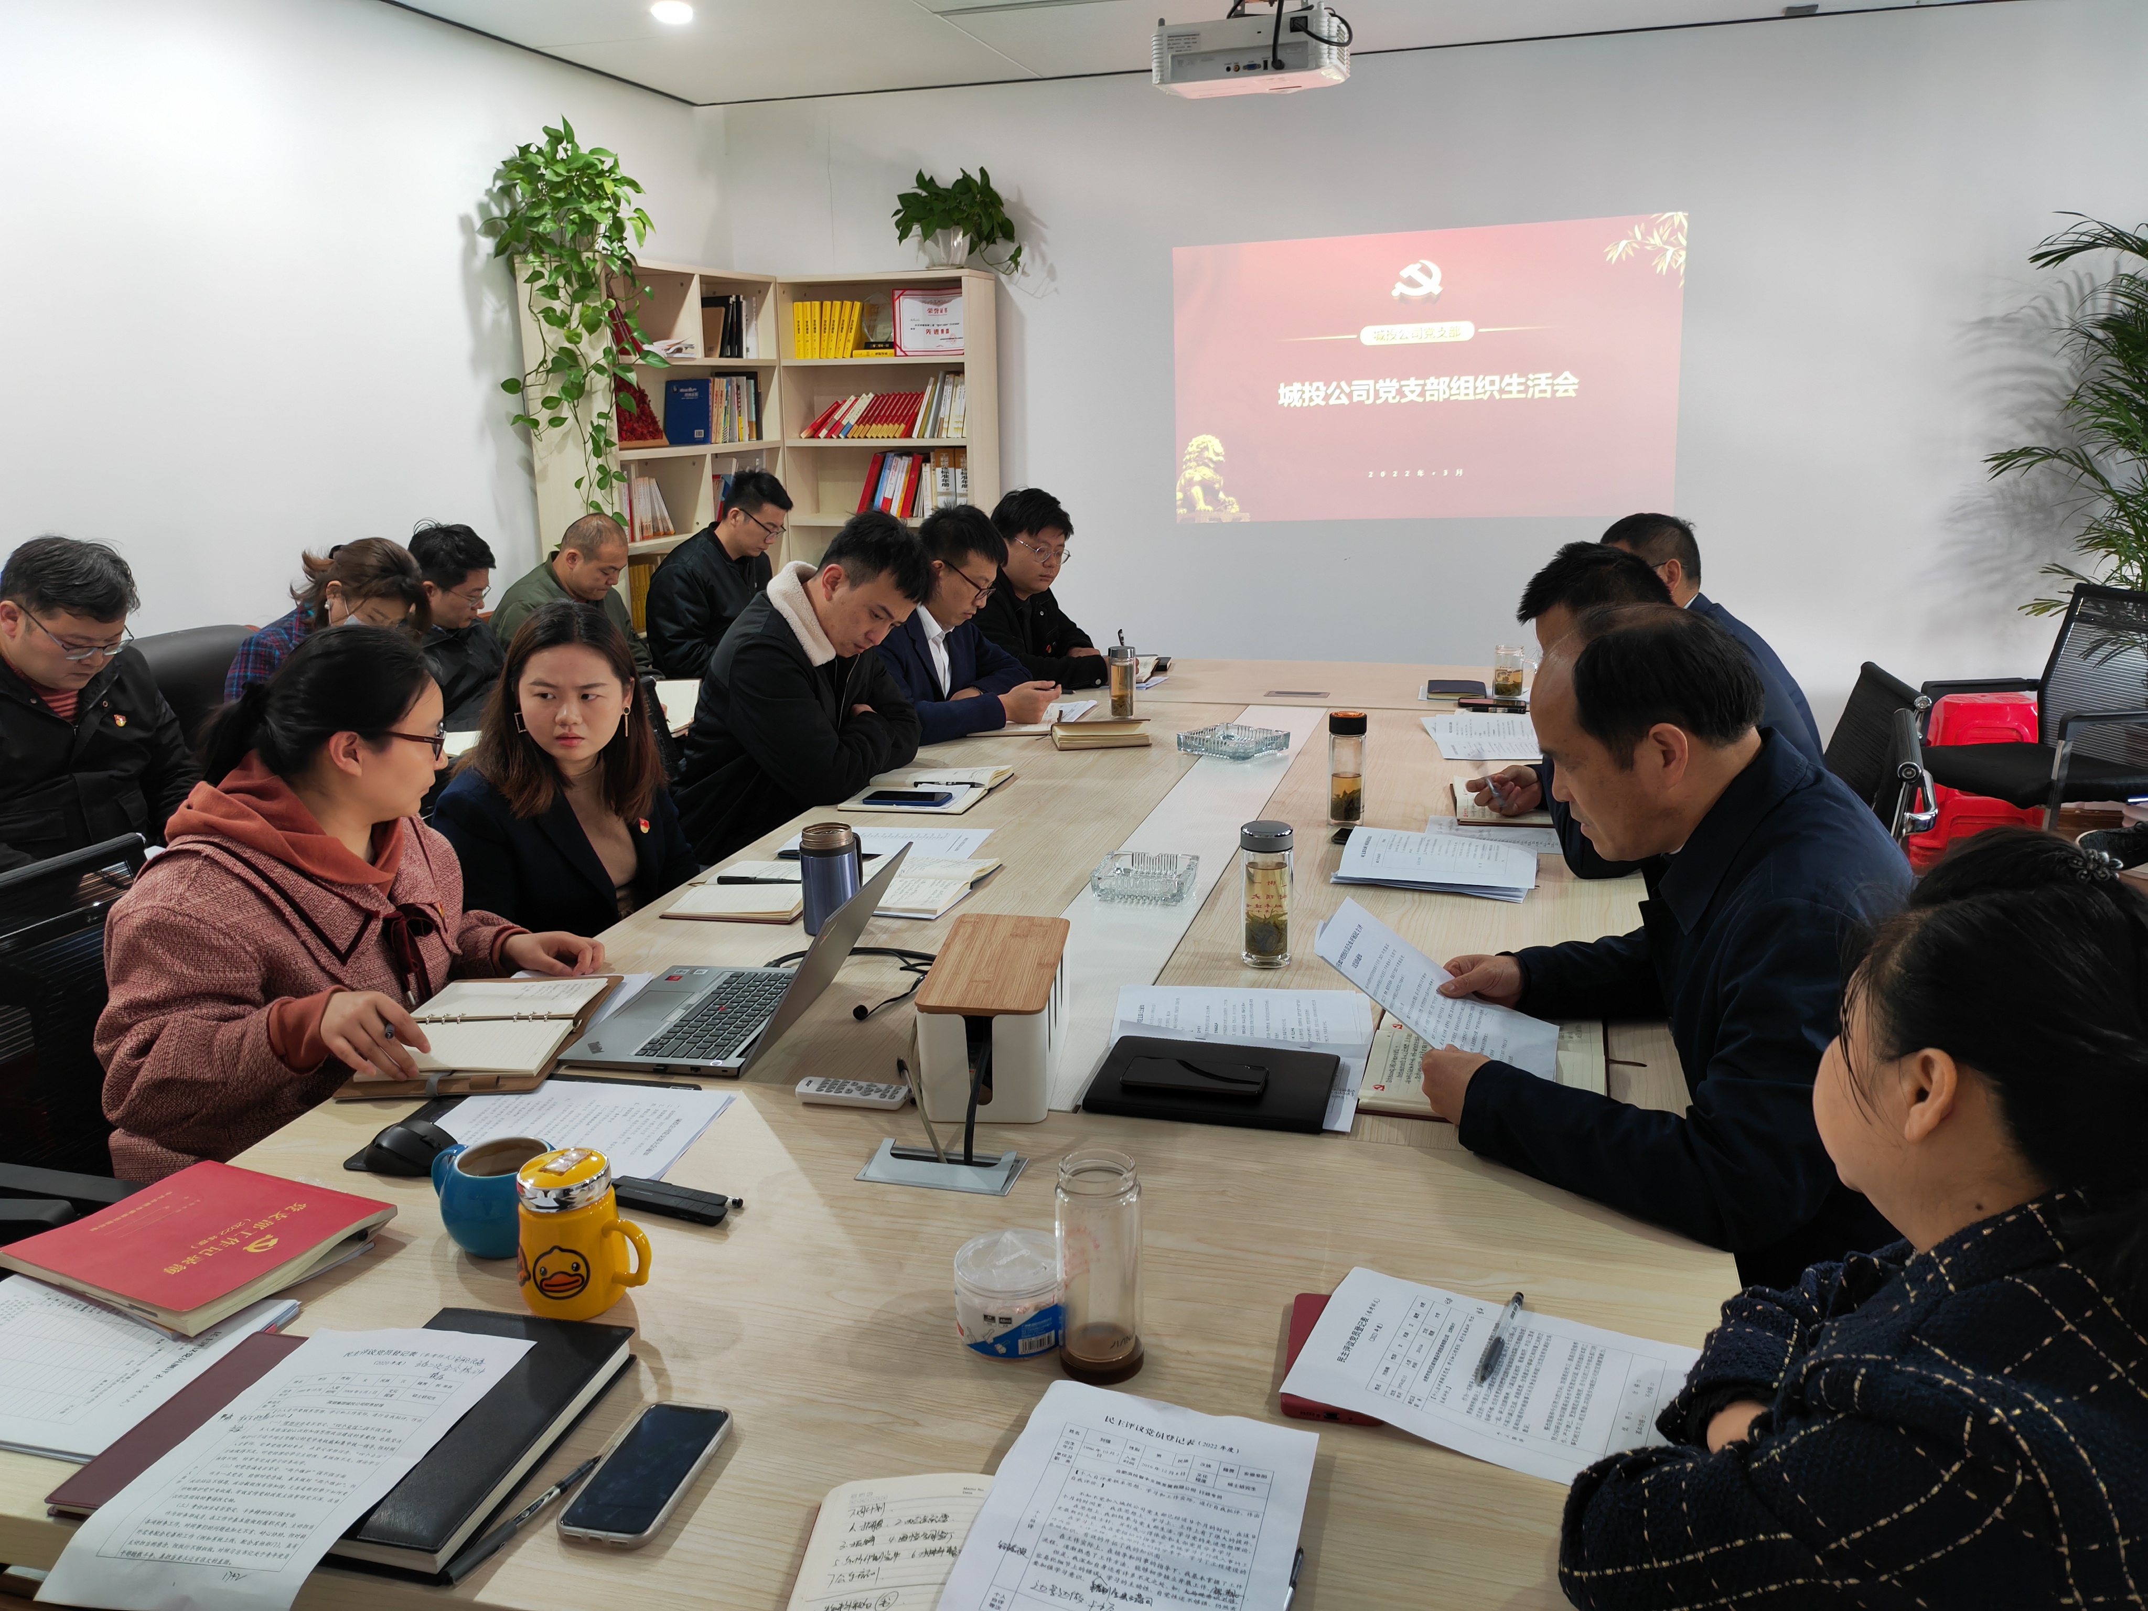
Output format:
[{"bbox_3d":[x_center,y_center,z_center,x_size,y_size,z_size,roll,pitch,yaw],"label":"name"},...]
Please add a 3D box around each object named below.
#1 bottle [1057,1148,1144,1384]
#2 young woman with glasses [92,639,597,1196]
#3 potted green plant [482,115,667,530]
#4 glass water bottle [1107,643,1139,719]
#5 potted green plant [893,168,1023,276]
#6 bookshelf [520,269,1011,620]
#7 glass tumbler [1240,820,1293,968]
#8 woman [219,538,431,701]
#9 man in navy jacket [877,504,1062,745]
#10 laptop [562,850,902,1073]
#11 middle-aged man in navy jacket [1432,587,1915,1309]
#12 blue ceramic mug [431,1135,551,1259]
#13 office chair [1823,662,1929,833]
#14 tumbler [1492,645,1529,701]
[{"bbox_3d":[0.021,0.367,1.339,0.067,0.169,0.067,-1,14,0],"label":"bottle"},{"bbox_3d":[-0.951,0.376,2.290,0.720,1.245,0.570,6,16,28],"label":"young woman with glasses"},{"bbox_3d":[-1.669,-1.619,5.584,0.480,1.240,0.500,2,14,15],"label":"potted green plant"},{"bbox_3d":[0.118,-0.301,4.082,0.067,0.165,0.067,2,14,14],"label":"glass water bottle"},{"bbox_3d":[-0.446,-2.243,6.423,0.470,0.410,0.400,4,14,20],"label":"potted green plant"},{"bbox_3d":[-1.073,-0.986,6.346,1.160,2.000,1.411,4,14,20],"label":"bookshelf"},{"bbox_3d":[0.259,0.119,2.246,0.066,0.186,0.066,2,14,14],"label":"glass tumbler"},{"bbox_3d":[-1.649,-0.032,4.081,0.780,1.220,0.520,4,15,22],"label":"woman"},{"bbox_3d":[-0.291,-0.090,4.084,0.760,1.265,0.550,5,15,26],"label":"man in navy jacket"},{"bbox_3d":[-0.396,0.178,2.023,0.338,0.194,0.325,2,13,11],"label":"laptop"},{"bbox_3d":[0.647,0.435,1.760,0.620,1.280,0.570,2,14,14],"label":"middle-aged man in navy jacket"},{"bbox_3d":[-0.541,0.367,1.570,0.137,0.087,0.108,2,14,15],"label":"blue ceramic mug"},{"bbox_3d":[1.318,0.217,3.377,0.610,0.940,0.570,2,14,14],"label":"office chair"},{"bbox_3d":[1.084,-0.329,4.165,0.074,0.126,0.074,-1,14,0],"label":"tumbler"}]

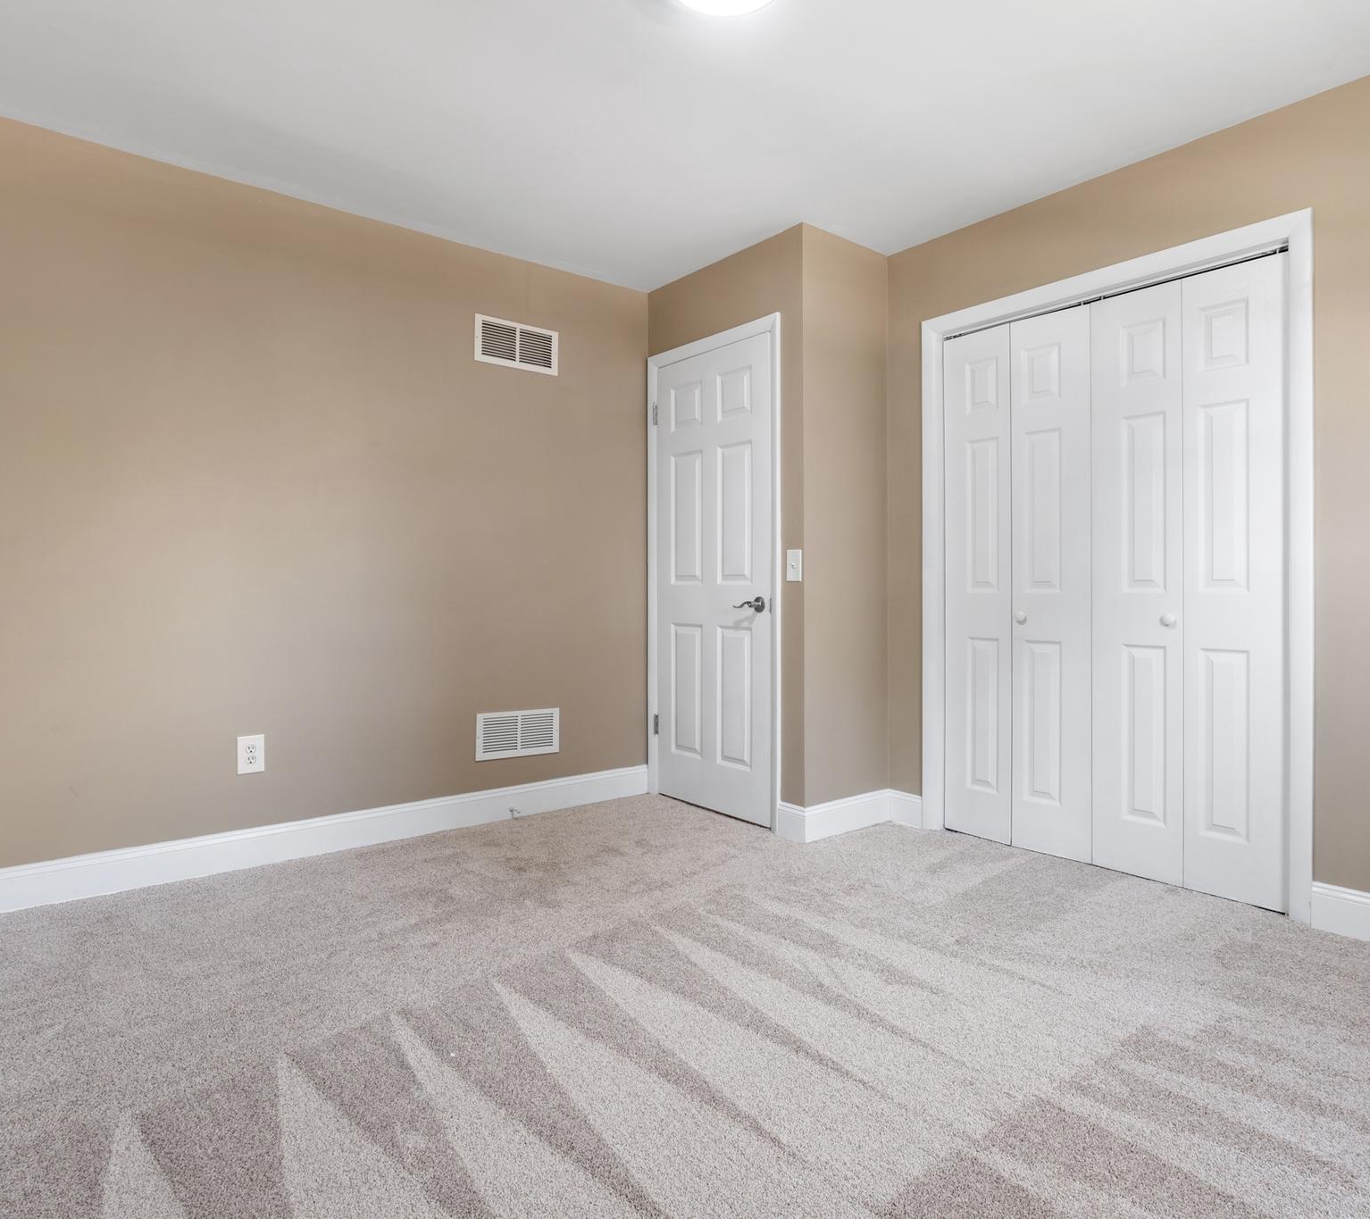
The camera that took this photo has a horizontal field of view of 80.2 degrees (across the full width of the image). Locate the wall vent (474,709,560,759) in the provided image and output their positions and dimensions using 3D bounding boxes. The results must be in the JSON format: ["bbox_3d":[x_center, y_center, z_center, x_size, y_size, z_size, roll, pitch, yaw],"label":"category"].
[{"bbox_3d":[-0.738,0.557,3.638,0.408,0.204,0.017,0,1,-39],"label":"wall vent"}]

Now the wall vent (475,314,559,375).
[{"bbox_3d":[-0.739,-1.174,3.623,0.404,0.199,0.017,0,1,-39],"label":"wall vent"}]

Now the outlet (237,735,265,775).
[{"bbox_3d":[-1.577,0.528,2.959,0.087,0.134,0.009,0,1,-39],"label":"outlet"}]

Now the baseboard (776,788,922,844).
[{"bbox_3d":[0.697,0.870,3.423,0.569,0.136,0.314,0,1,-39],"label":"baseboard"}]

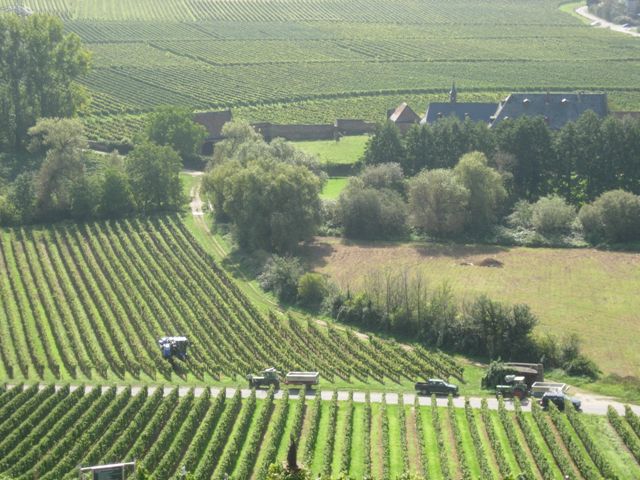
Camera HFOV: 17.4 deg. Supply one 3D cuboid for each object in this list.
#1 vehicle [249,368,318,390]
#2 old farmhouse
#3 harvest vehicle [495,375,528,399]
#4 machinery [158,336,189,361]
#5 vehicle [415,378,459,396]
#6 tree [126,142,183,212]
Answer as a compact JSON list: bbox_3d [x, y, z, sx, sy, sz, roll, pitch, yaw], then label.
[{"bbox_3d":[-4.426,17.519,260.500,8.900,2.500,2.000,1,10,8],"label":"vehicle"},{"bbox_3d":[43.574,-29.538,510.000,52.500,13.500,16.000,0,9,-3],"label":"old farmhouse"},{"bbox_3d":[23.343,17.969,254.000,3.850,2.500,1.900,1,10,9],"label":"harvest vehicle"},{"bbox_3d":[-18.934,14.620,271.500,2.700,3.400,5.000,-2,10,-12],"label":"machinery"},{"bbox_3d":[14.405,18.181,257.000,5.100,1.750,1.850,1,10,8],"label":"vehicle"},{"bbox_3d":[-31.845,-11.545,402.000,10.600,14.000,10.400,0,9,0],"label":"tree"}]

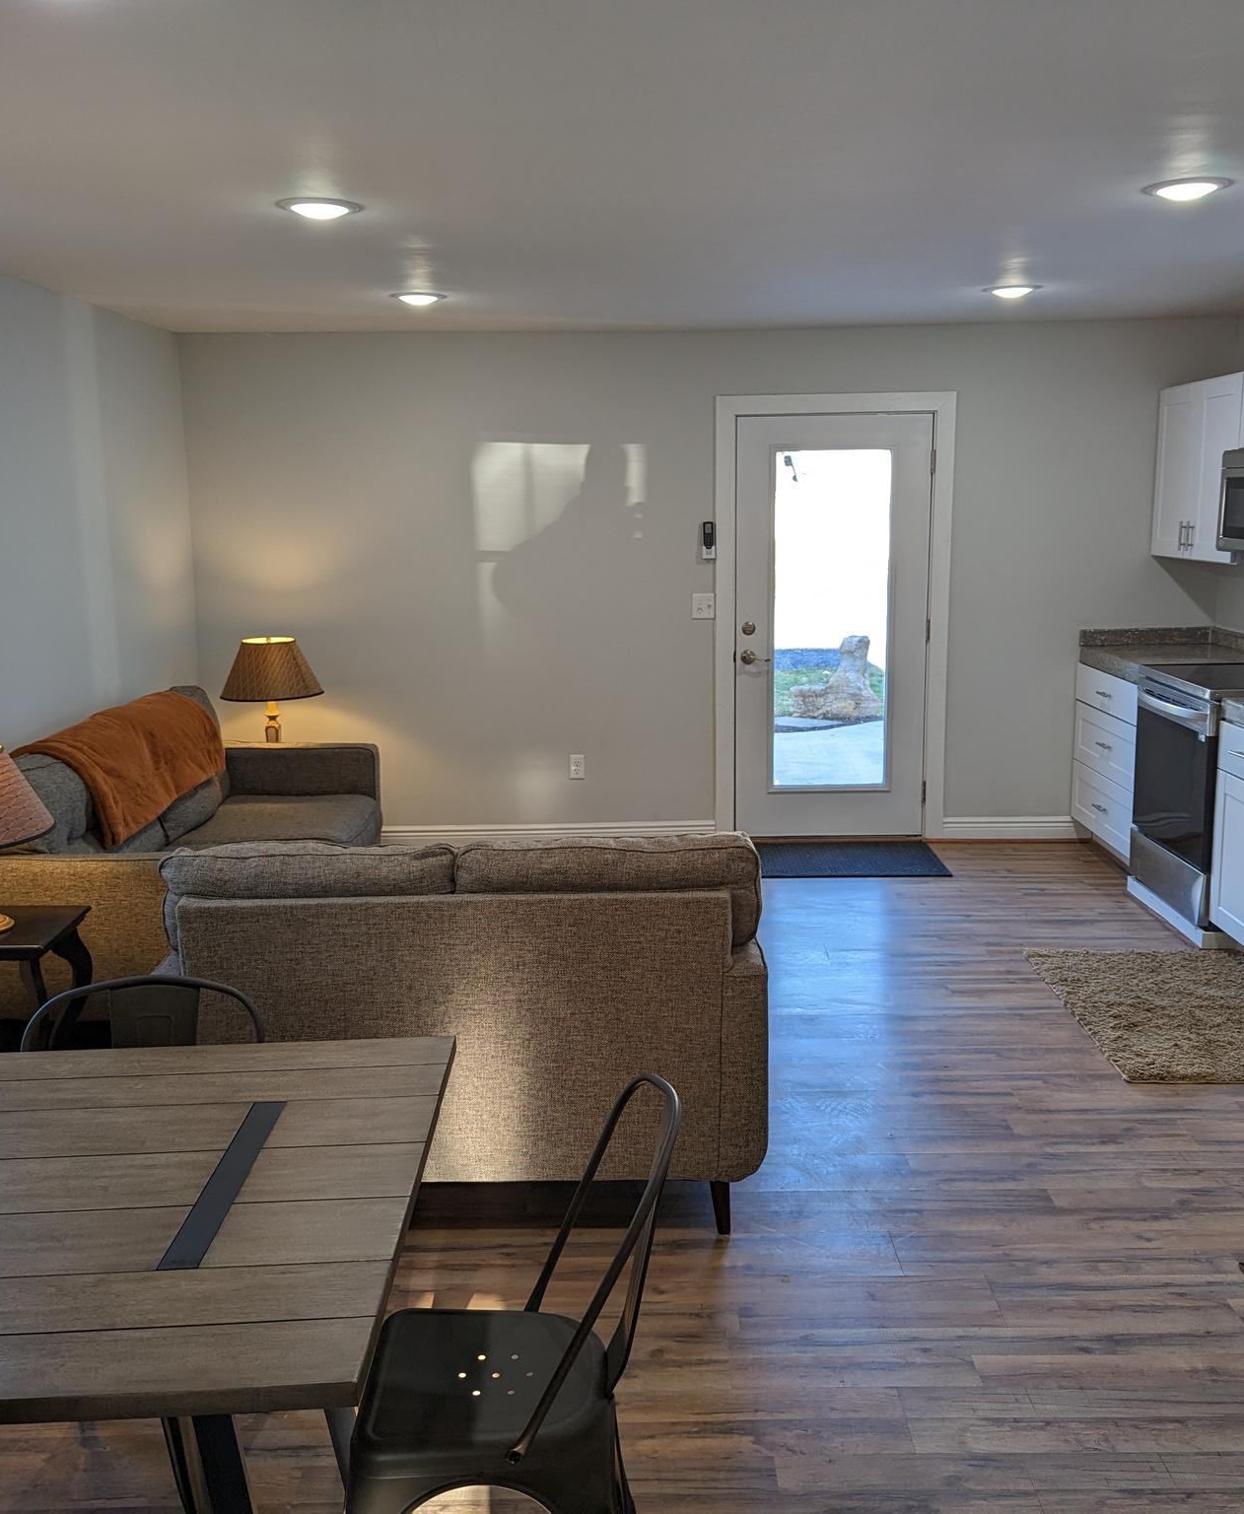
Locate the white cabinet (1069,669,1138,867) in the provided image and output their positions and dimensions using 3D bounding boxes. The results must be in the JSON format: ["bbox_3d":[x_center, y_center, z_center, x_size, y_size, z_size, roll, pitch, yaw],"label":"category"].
[{"bbox_3d":[2.497,0.035,6.337,0.620,0.830,0.855,-1,11,1],"label":"white cabinet"}]

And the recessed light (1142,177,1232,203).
[{"bbox_3d":[1.426,-1.425,3.528,0.210,0.034,0.210,-1,11,1],"label":"recessed light"}]

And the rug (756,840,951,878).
[{"bbox_3d":[1.002,0.467,6.476,0.910,0.012,0.645,0,11,1],"label":"rug"}]

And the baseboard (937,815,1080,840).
[{"bbox_3d":[1.878,0.340,6.764,0.625,0.115,0.020,0,11,1],"label":"baseboard"}]

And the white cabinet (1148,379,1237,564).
[{"bbox_3d":[2.623,-1.231,6.016,0.330,0.745,0.885,0,11,1],"label":"white cabinet"}]

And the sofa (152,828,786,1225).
[{"bbox_3d":[-0.356,0.563,3.573,1.395,0.935,0.900,0,11,1],"label":"sofa"}]

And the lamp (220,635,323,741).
[{"bbox_3d":[-1.596,-0.273,6.386,0.440,0.530,0.440,-1,11,1],"label":"lamp"}]

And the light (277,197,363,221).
[{"bbox_3d":[-0.783,-1.421,3.642,0.210,0.034,0.210,-1,11,1],"label":"light"}]

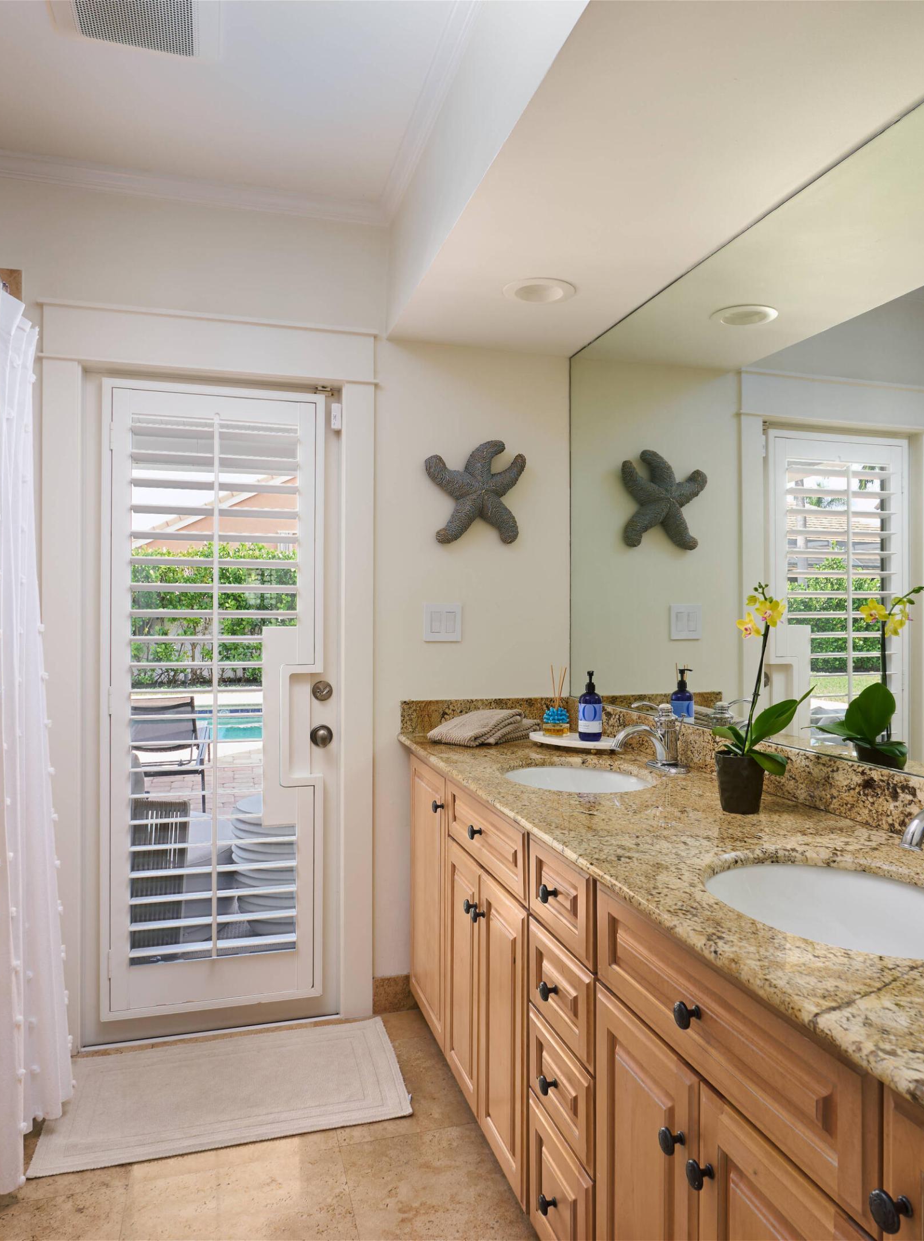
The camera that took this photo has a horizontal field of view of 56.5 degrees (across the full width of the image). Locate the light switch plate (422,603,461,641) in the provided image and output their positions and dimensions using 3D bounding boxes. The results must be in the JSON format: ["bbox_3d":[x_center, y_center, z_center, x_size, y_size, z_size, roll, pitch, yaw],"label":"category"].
[{"bbox_3d":[-0.060,0.009,2.781,0.124,0.121,0.009,0,0,-16],"label":"light switch plate"}]

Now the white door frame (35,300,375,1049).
[{"bbox_3d":[-0.750,0.171,2.626,0.975,2.165,0.120,0,0,-16],"label":"white door frame"}]

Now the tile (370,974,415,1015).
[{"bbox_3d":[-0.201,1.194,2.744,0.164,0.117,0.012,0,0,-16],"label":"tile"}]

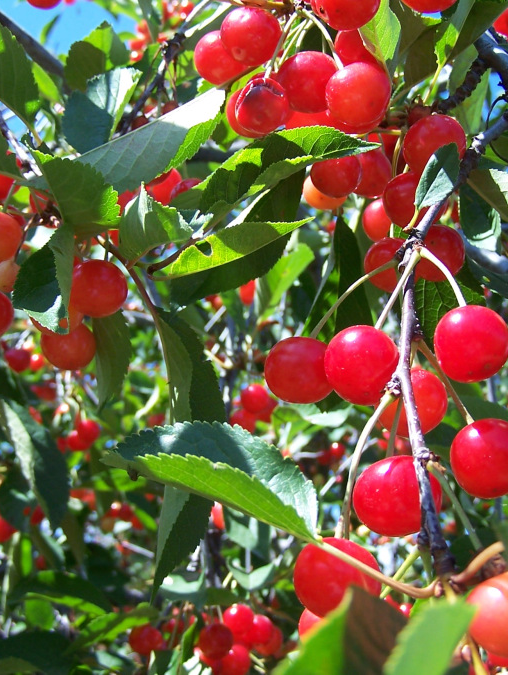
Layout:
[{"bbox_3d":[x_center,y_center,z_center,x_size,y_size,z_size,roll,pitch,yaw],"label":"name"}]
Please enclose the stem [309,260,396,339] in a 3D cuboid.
[{"bbox_3d":[0.027,-0.011,0.287,0.036,0.005,0.005,-43,-2,32],"label":"stem"}]

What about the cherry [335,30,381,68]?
[{"bbox_3d":[0.044,-0.119,0.403,0.022,0.020,0.022,0,-15,0],"label":"cherry"}]

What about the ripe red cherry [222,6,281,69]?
[{"bbox_3d":[-0.001,-0.107,0.352,0.021,0.021,0.021,0,-17,0],"label":"ripe red cherry"}]

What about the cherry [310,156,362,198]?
[{"bbox_3d":[0.035,-0.069,0.424,0.022,0.020,0.022,0,-15,0],"label":"cherry"}]

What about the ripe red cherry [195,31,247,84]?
[{"bbox_3d":[-0.013,-0.106,0.376,0.020,0.020,0.020,13,-22,0],"label":"ripe red cherry"}]

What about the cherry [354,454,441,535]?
[{"bbox_3d":[0.035,0.039,0.242,0.021,0.020,0.021,0,-17,0],"label":"cherry"}]

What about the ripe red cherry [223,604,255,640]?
[{"bbox_3d":[-0.009,0.179,0.625,0.021,0.020,0.021,0,-20,0],"label":"ripe red cherry"}]

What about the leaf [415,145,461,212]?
[{"bbox_3d":[0.053,-0.047,0.288,0.011,0.023,0.005,28,-12,7],"label":"leaf"}]

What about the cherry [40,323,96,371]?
[{"bbox_3d":[-0.071,0.002,0.377,0.021,0.020,0.021,0,-18,0],"label":"cherry"}]

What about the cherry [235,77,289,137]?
[{"bbox_3d":[0.003,-0.084,0.357,0.020,0.020,0.020,9,-18,0],"label":"cherry"}]

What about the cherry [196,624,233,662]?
[{"bbox_3d":[-0.023,0.184,0.595,0.021,0.020,0.021,0,-17,0],"label":"cherry"}]

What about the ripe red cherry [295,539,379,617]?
[{"bbox_3d":[0.020,0.059,0.241,0.021,0.020,0.021,0,-17,0],"label":"ripe red cherry"}]

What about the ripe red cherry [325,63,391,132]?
[{"bbox_3d":[0.032,-0.074,0.303,0.021,0.021,0.021,0,-15,0],"label":"ripe red cherry"}]

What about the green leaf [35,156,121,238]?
[{"bbox_3d":[-0.064,-0.051,0.345,0.028,0.043,0.014,-28,4,-20],"label":"green leaf"}]

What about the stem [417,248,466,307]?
[{"bbox_3d":[0.055,-0.018,0.284,0.005,0.026,0.005,-29,-43,0],"label":"stem"}]

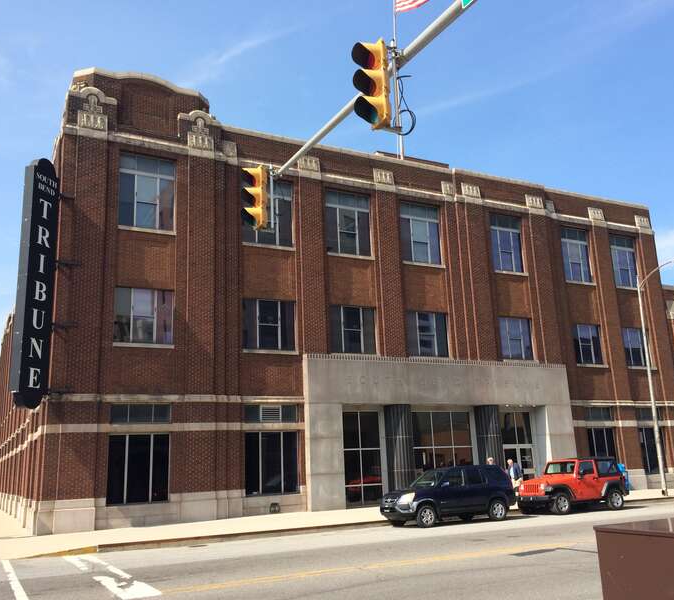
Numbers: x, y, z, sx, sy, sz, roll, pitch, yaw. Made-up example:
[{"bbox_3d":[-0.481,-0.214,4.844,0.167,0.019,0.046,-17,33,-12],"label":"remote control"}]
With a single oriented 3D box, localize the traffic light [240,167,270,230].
[{"bbox_3d":[-1.417,-1.777,11.666,0.400,1.060,0.340,5,-15,-27],"label":"traffic light"}]

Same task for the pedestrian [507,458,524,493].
[{"bbox_3d":[6.707,6.809,25.155,0.420,1.660,0.550,9,-18,-40],"label":"pedestrian"}]

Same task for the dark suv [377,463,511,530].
[{"bbox_3d":[3.393,6.006,20.787,4.570,1.680,1.800,5,-15,-27],"label":"dark suv"}]

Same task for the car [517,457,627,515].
[{"bbox_3d":[8.090,6.363,23.216,4.100,1.770,1.850,5,-15,-27],"label":"car"}]

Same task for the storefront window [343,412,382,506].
[{"bbox_3d":[0.989,6.119,25.999,1.690,3.510,0.140,5,-15,-27],"label":"storefront window"}]

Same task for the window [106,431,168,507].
[{"bbox_3d":[-6.365,5.444,21.573,1.930,2.200,0.200,5,-15,-27],"label":"window"}]

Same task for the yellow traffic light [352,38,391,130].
[{"bbox_3d":[0.438,-2.705,8.362,0.390,1.060,0.340,5,-15,-27],"label":"yellow traffic light"}]

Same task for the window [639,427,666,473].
[{"bbox_3d":[15.223,7.269,32.424,1.900,2.190,0.200,5,-15,-27],"label":"window"}]

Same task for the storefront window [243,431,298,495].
[{"bbox_3d":[-2.347,5.841,24.010,2.020,2.220,0.140,5,-15,-27],"label":"storefront window"}]

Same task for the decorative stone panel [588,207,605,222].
[{"bbox_3d":[13.396,-4.433,34.645,0.980,0.630,0.220,5,-15,-27],"label":"decorative stone panel"}]

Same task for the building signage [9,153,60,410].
[{"bbox_3d":[-9.358,-0.615,20.918,0.380,7.950,1.070,-7,-14,19],"label":"building signage"}]

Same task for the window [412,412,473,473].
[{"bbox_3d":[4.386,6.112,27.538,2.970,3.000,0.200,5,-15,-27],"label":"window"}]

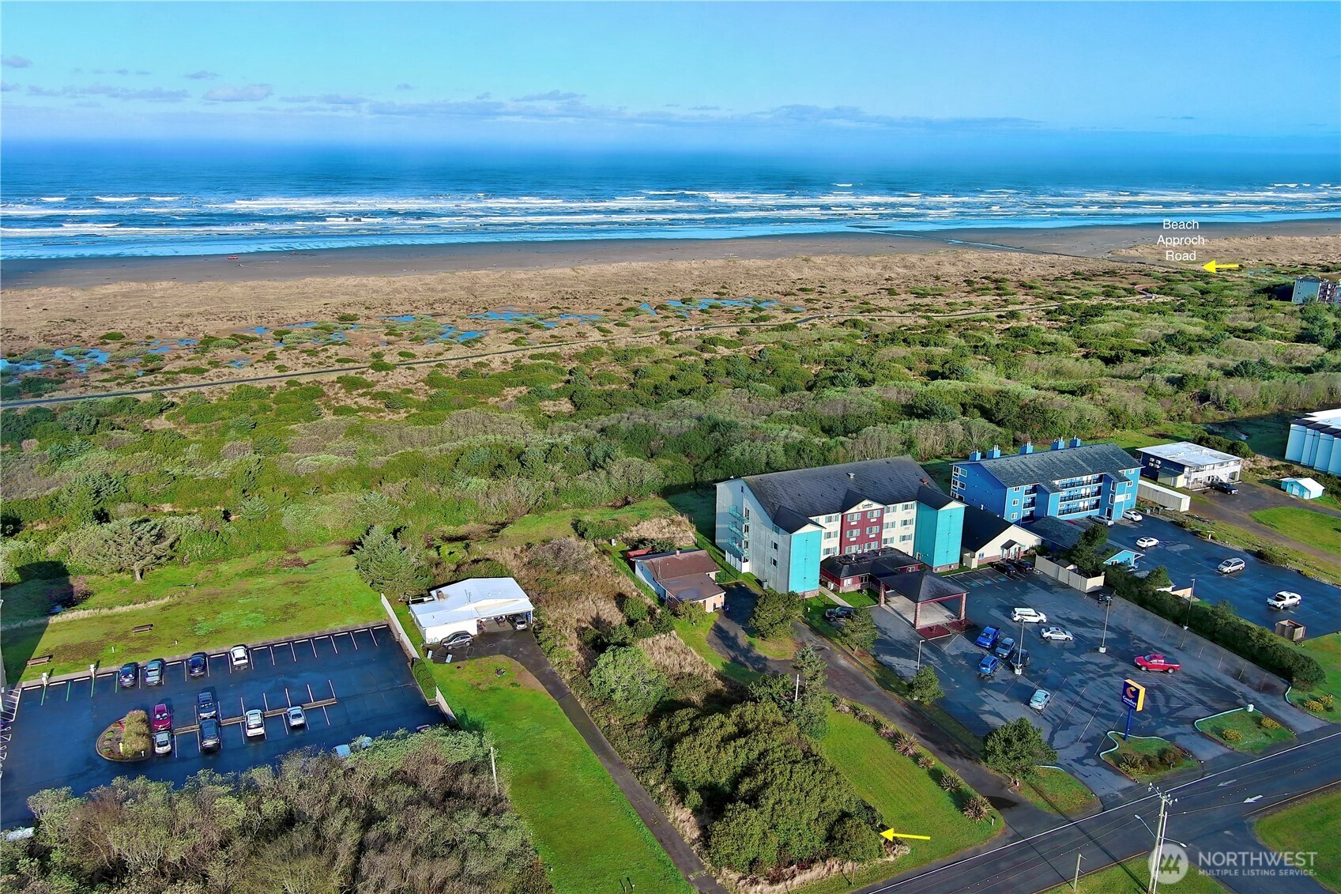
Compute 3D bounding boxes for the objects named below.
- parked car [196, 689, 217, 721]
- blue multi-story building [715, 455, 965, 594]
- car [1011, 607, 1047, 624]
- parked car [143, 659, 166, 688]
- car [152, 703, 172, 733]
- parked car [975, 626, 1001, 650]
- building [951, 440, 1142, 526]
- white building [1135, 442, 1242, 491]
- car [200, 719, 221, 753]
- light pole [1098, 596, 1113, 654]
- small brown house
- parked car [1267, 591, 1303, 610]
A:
[{"bbox_3d":[-58.420,32.730,136.260,1.920,1.750,4.800,-7,18,-24],"label":"parked car"},{"bbox_3d":[28.670,11.550,186.780,34.120,15.580,27.000,-7,18,-23],"label":"blue multi-story building"},{"bbox_3d":[53.493,25.226,161.073,5.050,1.780,1.970,3,16,11],"label":"car"},{"bbox_3d":[-69.390,30.180,145.290,1.830,1.500,4.750,-6,17,-22],"label":"parked car"},{"bbox_3d":[-62.010,33.034,131.712,1.850,1.580,4.600,-7,18,-23],"label":"car"},{"bbox_3d":[45.389,27.065,154.670,1.920,1.780,5.200,11,20,34],"label":"parked car"},{"bbox_3d":[73.382,6.508,207.669,33.596,12.235,20.659,-7,17,-23],"label":"building"},{"bbox_3d":[112.060,4.030,233.890,15.510,5.430,15.300,-7,18,-23],"label":"white building"},{"bbox_3d":[-55.600,34.400,130.460,1.930,1.800,4.950,-7,18,-23],"label":"car"},{"bbox_3d":[60.914,24.820,150.897,1.050,8.178,1.050,-7,17,-23],"label":"light pole"},{"bbox_3d":[2.217,20.542,171.969,11.319,4.567,18.964,-7,17,-22],"label":"small brown house"},{"bbox_3d":[94.656,23.683,166.319,5.500,1.850,1.980,-8,18,-25],"label":"parked car"}]

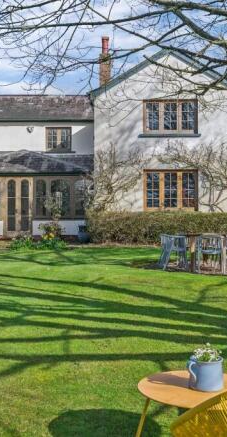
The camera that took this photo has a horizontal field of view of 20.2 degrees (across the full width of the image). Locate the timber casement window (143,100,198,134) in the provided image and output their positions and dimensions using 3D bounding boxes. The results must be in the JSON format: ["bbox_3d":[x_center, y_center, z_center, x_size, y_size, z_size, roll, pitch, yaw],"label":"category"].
[{"bbox_3d":[1.992,-3.513,22.100,1.902,1.197,0.120,0,0,0],"label":"timber casement window"}]

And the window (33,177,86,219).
[{"bbox_3d":[-1.958,-0.756,23.200,1.949,1.512,0.120,0,0,0],"label":"window"}]

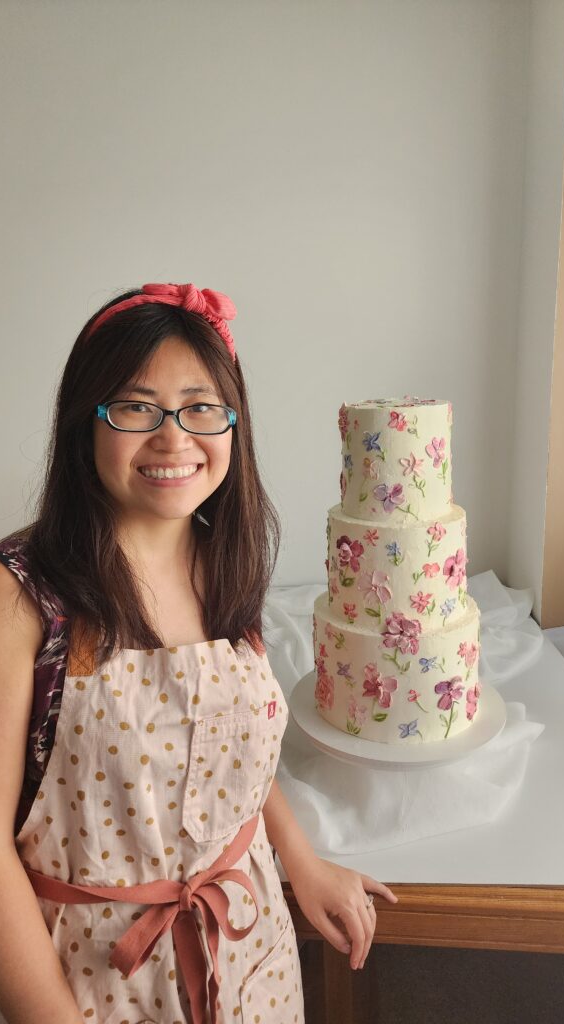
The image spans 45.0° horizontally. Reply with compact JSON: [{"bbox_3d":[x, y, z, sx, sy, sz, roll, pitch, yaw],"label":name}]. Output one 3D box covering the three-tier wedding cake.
[{"bbox_3d":[0.181,0.074,1.081,0.270,0.494,0.270,0,14,10],"label":"three-tier wedding cake"}]

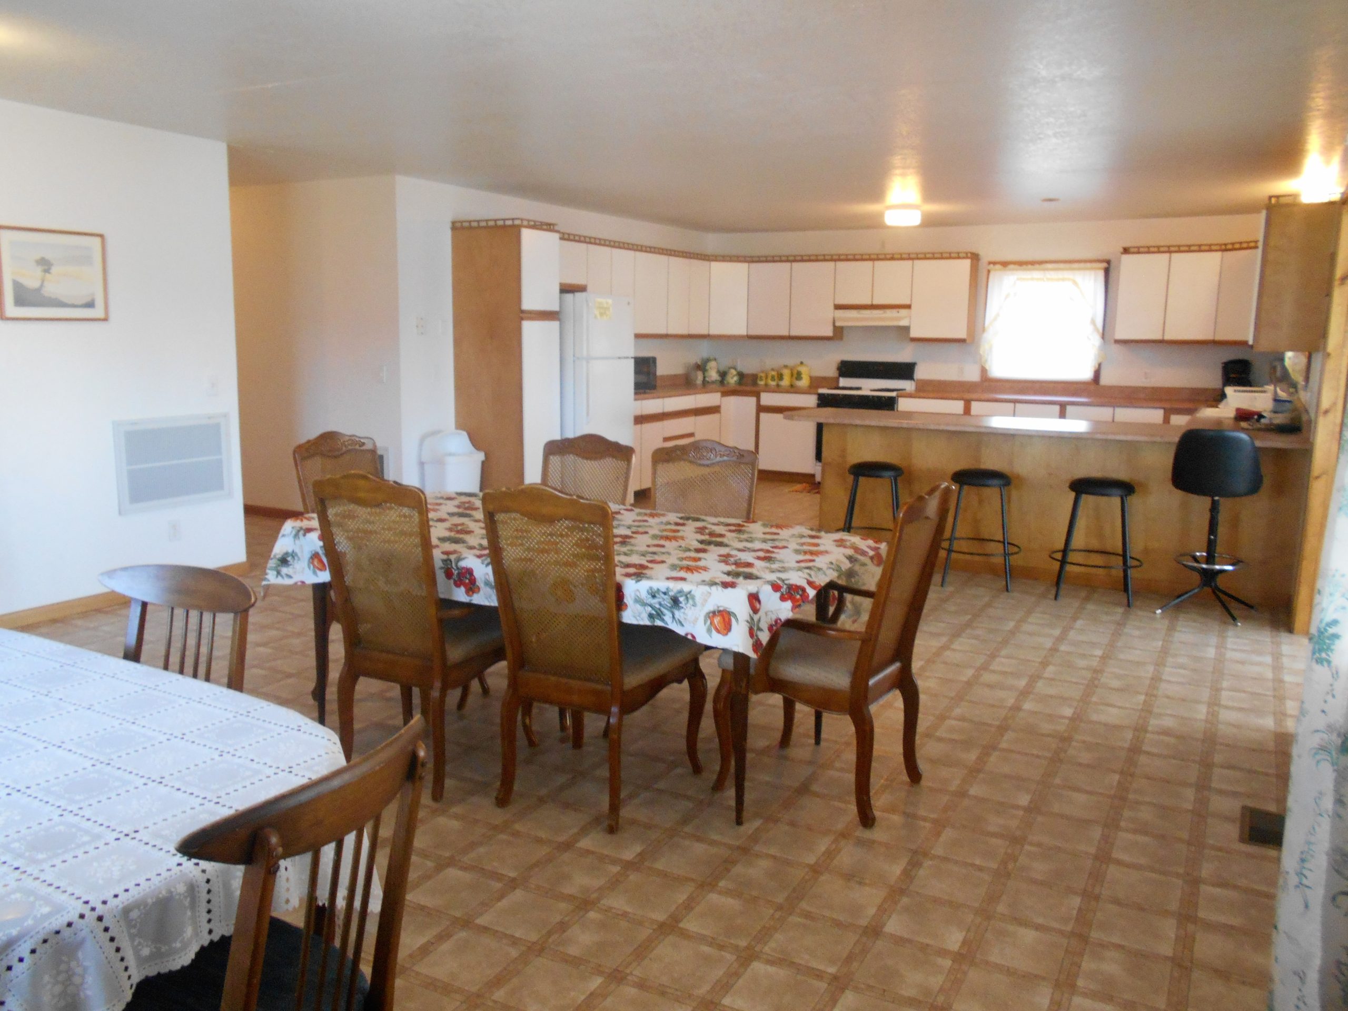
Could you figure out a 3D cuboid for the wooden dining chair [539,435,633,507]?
[{"bbox_3d":[-0.482,0.245,3.990,0.495,1.025,0.626,6,11,29],"label":"wooden dining chair"}]

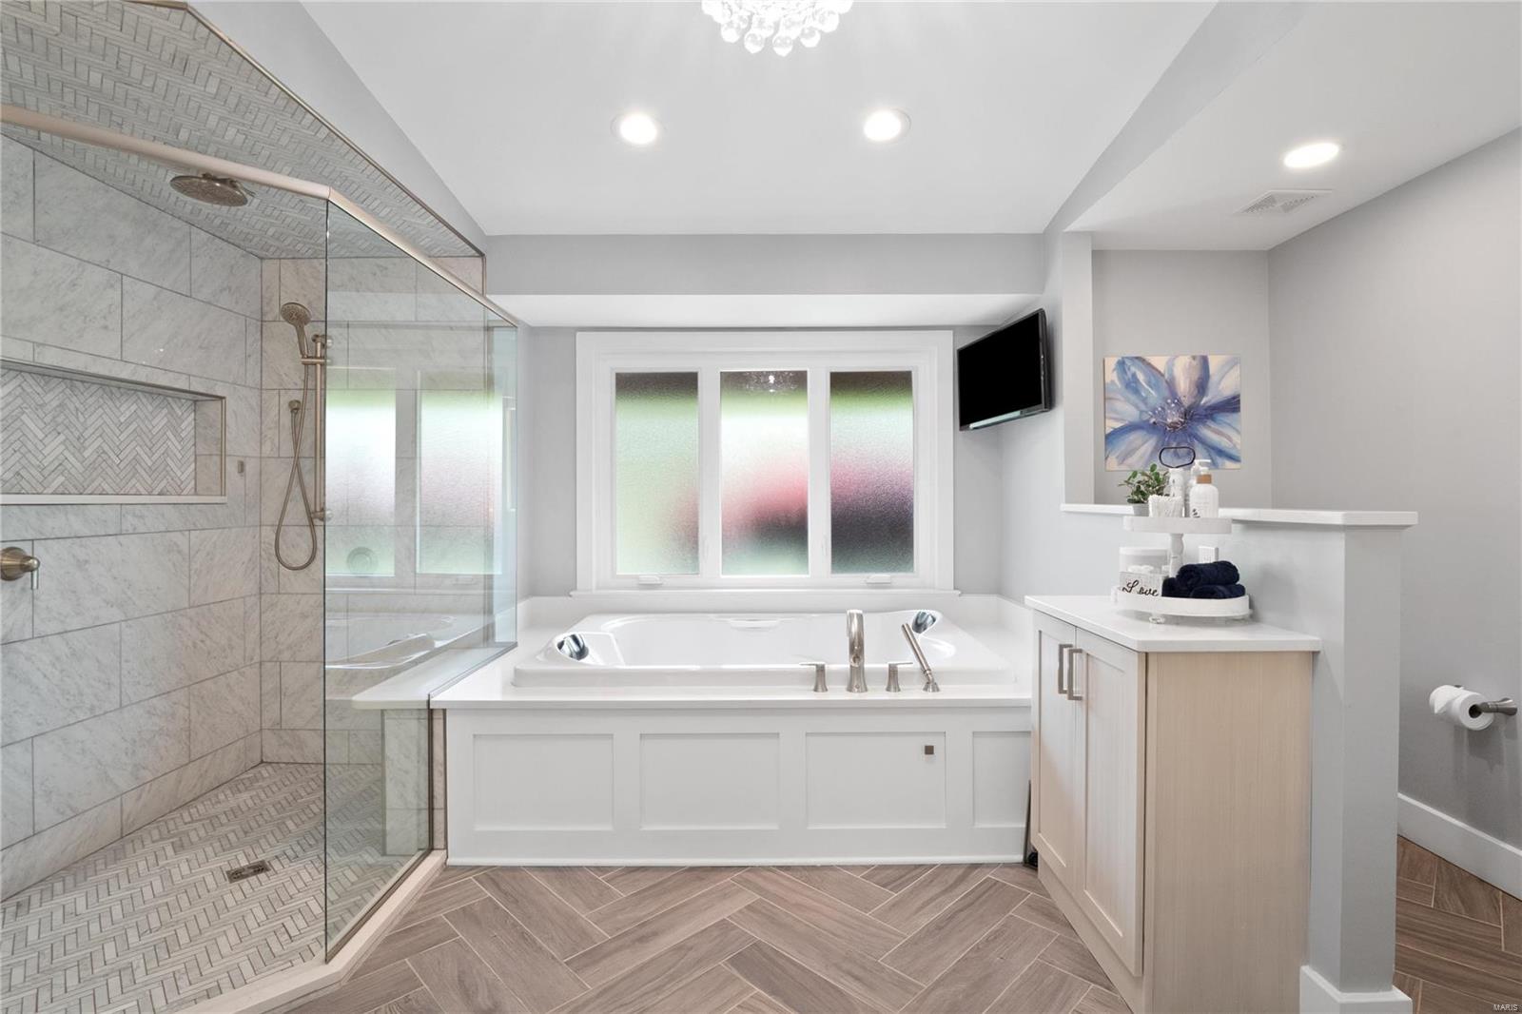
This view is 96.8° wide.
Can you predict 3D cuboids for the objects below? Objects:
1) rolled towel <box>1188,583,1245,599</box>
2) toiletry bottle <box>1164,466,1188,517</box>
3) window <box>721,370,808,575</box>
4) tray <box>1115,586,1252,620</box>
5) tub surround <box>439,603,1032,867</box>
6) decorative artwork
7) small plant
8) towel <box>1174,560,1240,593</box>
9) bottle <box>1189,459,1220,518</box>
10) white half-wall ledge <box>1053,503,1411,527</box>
[{"bbox_3d":[1.205,0.226,1.782,0.148,0.066,0.074,0,1,-18],"label":"rolled towel"},{"bbox_3d":[1.123,-0.025,1.828,0.052,0.166,0.050,0,1,18],"label":"toiletry bottle"},{"bbox_3d":[0.019,-0.182,3.657,0.469,1.111,0.040,0,1,0],"label":"window"},{"bbox_3d":[1.130,0.247,1.833,0.320,0.054,0.315,0,1,0],"label":"tray"},{"bbox_3d":[0.066,0.889,2.943,2.350,0.620,1.365,0,1,0],"label":"tub surround"},{"bbox_3d":[1.881,-0.427,3.086,0.621,0.518,0.030,0,1,0],"label":"decorative artwork"},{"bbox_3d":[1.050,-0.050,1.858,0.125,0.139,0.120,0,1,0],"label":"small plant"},{"bbox_3d":[1.170,0.182,1.772,0.158,0.070,0.075,0,1,-18],"label":"towel"},{"bbox_3d":[1.159,-0.032,1.768,0.067,0.182,0.065,0,1,18],"label":"bottle"},{"bbox_3d":[1.353,0.012,2.186,0.168,0.028,1.425,0,1,0],"label":"white half-wall ledge"}]

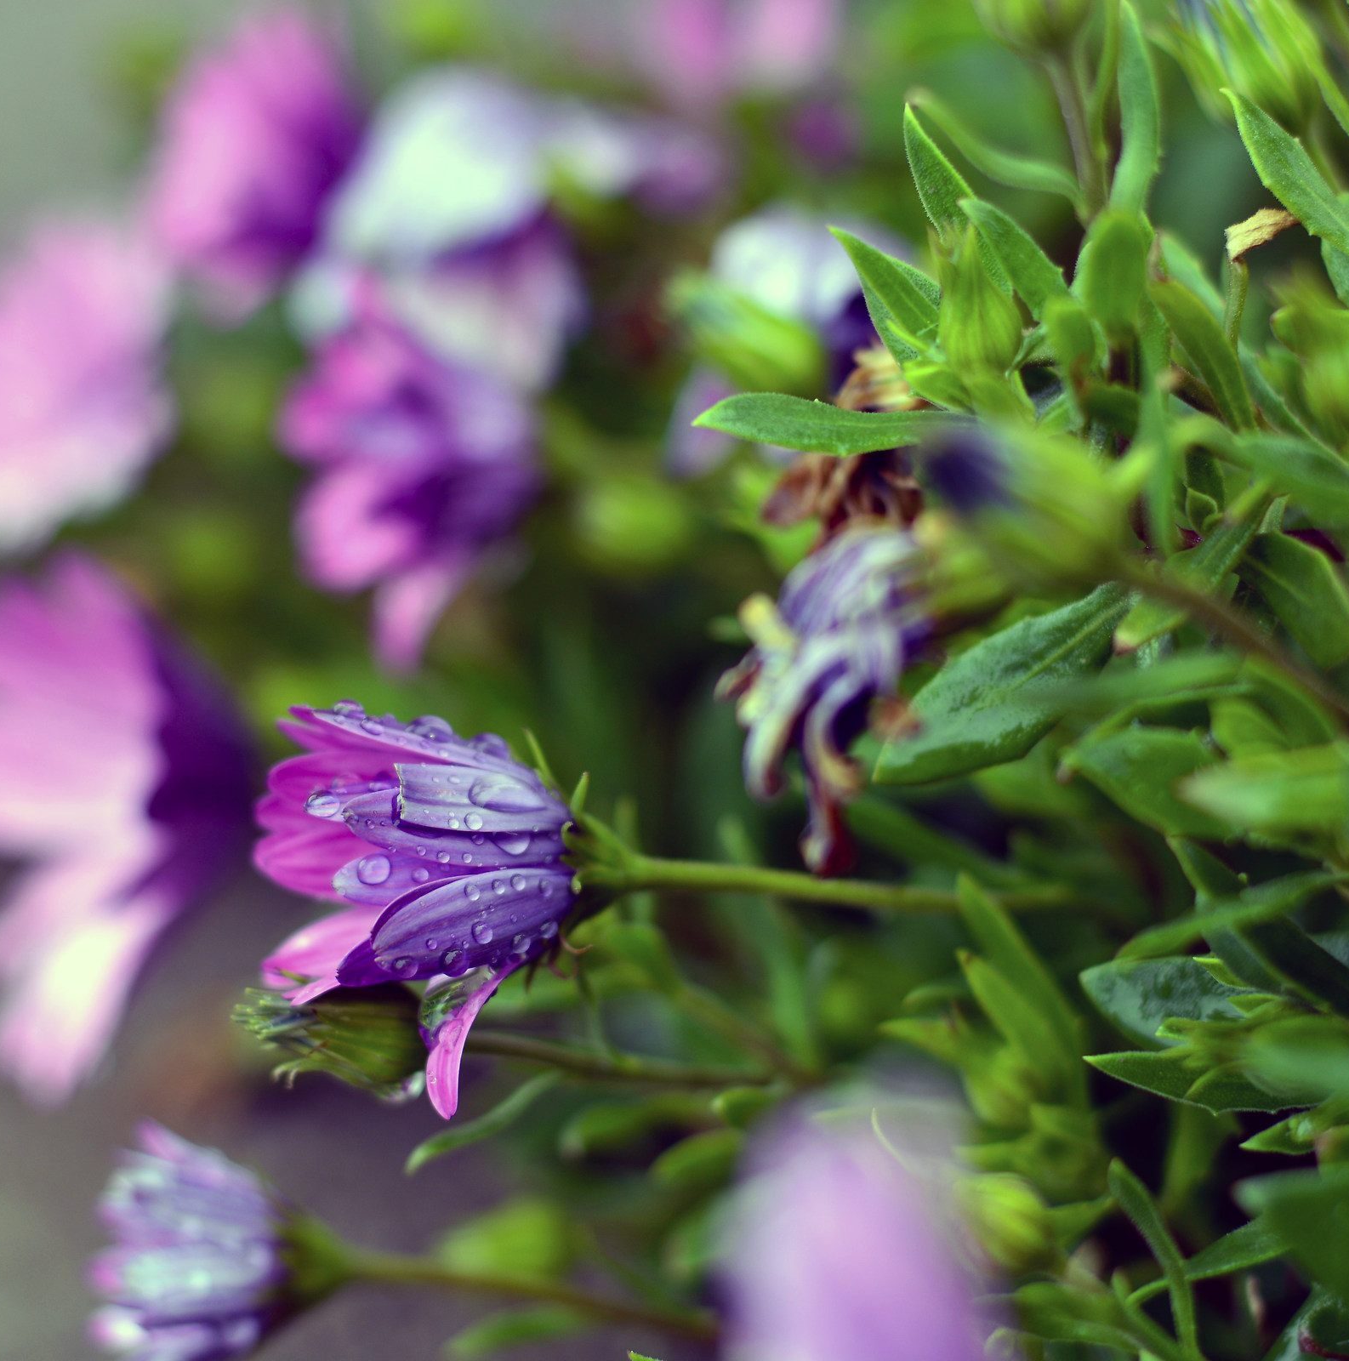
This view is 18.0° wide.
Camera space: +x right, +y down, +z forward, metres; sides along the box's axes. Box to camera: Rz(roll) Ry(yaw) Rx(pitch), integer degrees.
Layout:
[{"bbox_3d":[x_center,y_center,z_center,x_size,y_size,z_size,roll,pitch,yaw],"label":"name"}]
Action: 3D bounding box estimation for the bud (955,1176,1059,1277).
[{"bbox_3d":[0.034,0.055,0.430,0.009,0.011,0.009,-40,20,0],"label":"bud"}]

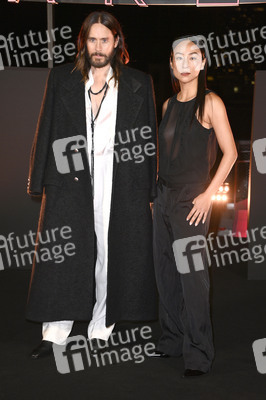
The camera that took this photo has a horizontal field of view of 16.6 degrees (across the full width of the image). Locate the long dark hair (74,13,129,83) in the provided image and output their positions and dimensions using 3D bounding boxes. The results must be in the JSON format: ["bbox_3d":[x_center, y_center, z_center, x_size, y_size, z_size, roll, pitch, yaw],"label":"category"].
[{"bbox_3d":[-0.162,-0.768,4.620,0.265,0.365,0.250,2,10,14],"label":"long dark hair"}]

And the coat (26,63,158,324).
[{"bbox_3d":[-0.203,-0.051,4.763,0.680,1.340,0.400,2,10,6],"label":"coat"}]

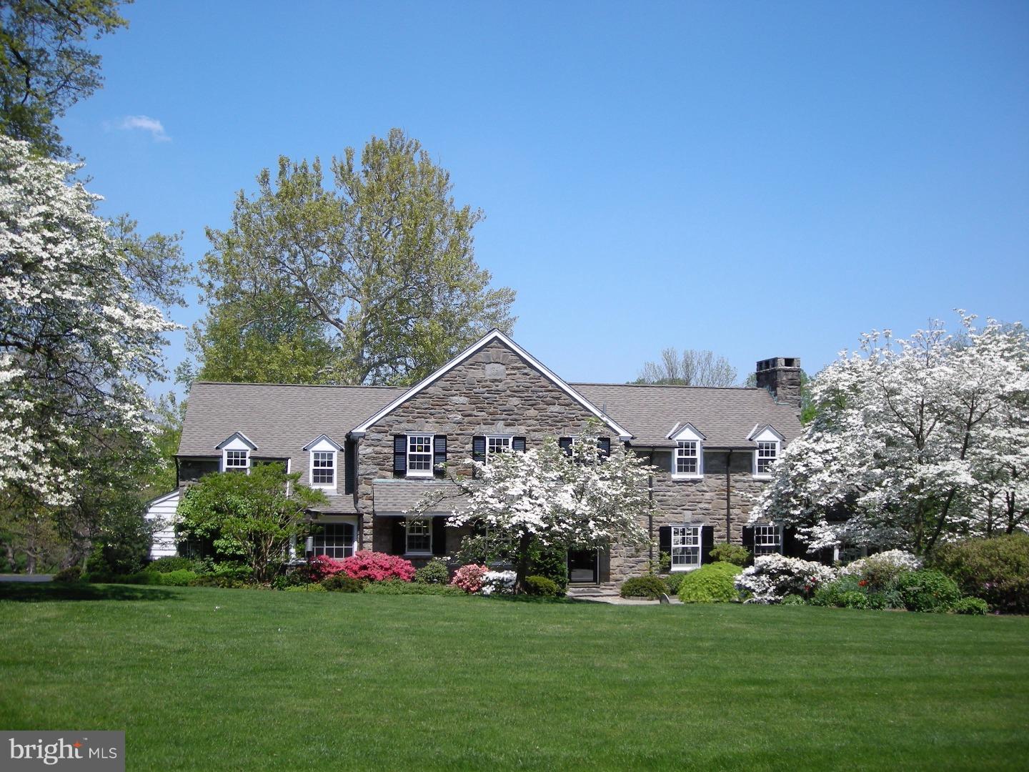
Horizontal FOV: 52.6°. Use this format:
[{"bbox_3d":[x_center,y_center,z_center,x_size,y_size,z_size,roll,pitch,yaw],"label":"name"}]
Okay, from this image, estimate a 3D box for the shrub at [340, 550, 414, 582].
[{"bbox_3d":[-4.479,5.924,34.000,2.420,1.100,1.750,1,-3,-9],"label":"shrub"}]

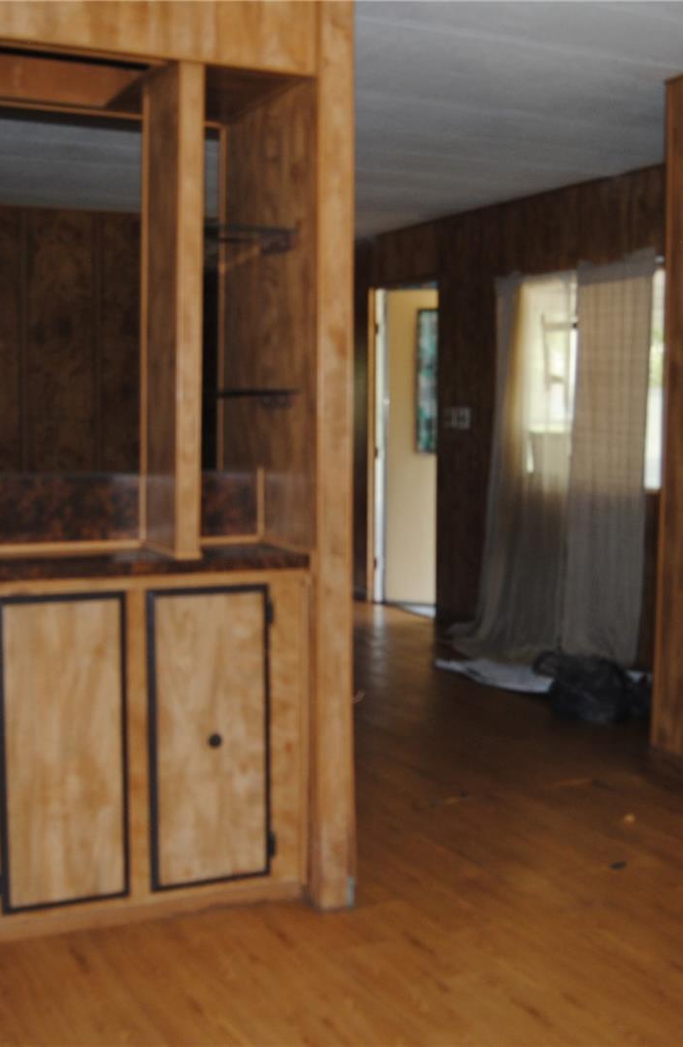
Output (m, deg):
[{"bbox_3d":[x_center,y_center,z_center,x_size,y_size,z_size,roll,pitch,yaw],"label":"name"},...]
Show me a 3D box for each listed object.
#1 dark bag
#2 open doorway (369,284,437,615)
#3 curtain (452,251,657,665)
[{"bbox_3d":[1.048,0.645,4.974,0.398,0.199,0.374,-2,6,-26],"label":"dark bag"},{"bbox_3d":[0.396,-0.473,7.561,0.105,1.977,0.866,-2,6,-27],"label":"open doorway"},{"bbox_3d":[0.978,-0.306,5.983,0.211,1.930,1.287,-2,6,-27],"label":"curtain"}]

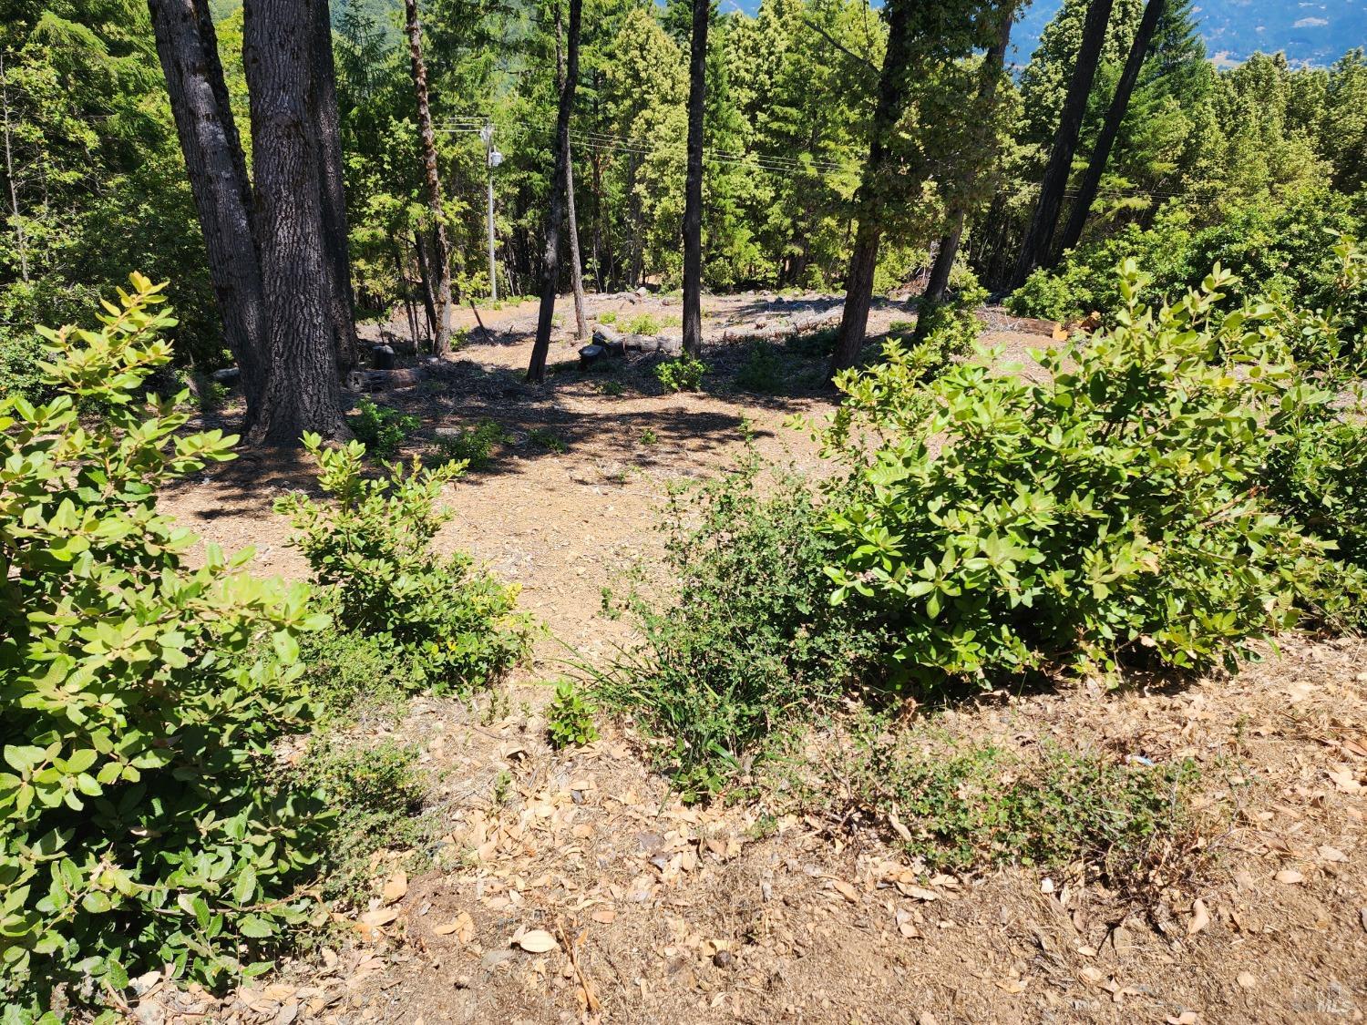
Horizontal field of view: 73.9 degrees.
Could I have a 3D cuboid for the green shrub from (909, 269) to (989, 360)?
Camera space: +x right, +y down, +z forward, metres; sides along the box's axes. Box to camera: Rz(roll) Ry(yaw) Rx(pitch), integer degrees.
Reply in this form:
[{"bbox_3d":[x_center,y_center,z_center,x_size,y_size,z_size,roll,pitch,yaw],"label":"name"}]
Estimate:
[{"bbox_3d":[3.931,-2.924,13.500,1.043,1.272,0.939,3,25,0],"label":"green shrub"}]

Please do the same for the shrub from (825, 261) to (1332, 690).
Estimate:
[{"bbox_3d":[1.226,-0.151,3.050,1.437,1.284,1.221,9,26,14],"label":"shrub"}]

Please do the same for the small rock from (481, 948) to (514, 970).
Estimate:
[{"bbox_3d":[-0.381,0.920,1.870,0.068,0.022,0.048,3,25,0],"label":"small rock"}]

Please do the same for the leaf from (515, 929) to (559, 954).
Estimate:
[{"bbox_3d":[-0.325,0.955,2.020,0.090,0.020,0.052,1,21,0],"label":"leaf"}]

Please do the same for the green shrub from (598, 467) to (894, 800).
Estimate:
[{"bbox_3d":[0.138,0.311,2.450,0.765,0.891,0.650,3,25,0],"label":"green shrub"}]

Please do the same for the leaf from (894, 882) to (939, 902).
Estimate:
[{"bbox_3d":[0.520,0.843,2.020,0.095,0.018,0.035,12,26,18],"label":"leaf"}]

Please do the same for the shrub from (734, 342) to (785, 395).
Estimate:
[{"bbox_3d":[1.001,-1.941,12.200,0.660,0.550,0.550,1,21,0],"label":"shrub"}]

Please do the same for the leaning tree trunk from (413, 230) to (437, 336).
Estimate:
[{"bbox_3d":[-4.705,-4.138,16.582,0.220,1.931,0.220,-8,27,-14],"label":"leaning tree trunk"}]

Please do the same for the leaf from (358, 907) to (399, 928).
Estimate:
[{"bbox_3d":[-0.698,0.926,2.080,0.088,0.018,0.040,-10,24,-28],"label":"leaf"}]

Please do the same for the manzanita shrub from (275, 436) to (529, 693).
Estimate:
[{"bbox_3d":[-1.040,0.152,3.450,0.850,0.830,0.700,-6,22,-17],"label":"manzanita shrub"}]

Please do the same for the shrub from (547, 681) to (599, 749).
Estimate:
[{"bbox_3d":[-0.295,0.541,2.430,0.133,0.179,0.127,3,25,0],"label":"shrub"}]

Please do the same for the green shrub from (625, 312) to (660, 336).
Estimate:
[{"bbox_3d":[-1.022,-4.777,23.000,0.880,0.500,0.750,1,21,0],"label":"green shrub"}]

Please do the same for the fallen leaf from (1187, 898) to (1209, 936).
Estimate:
[{"bbox_3d":[1.179,0.926,2.080,0.045,0.022,0.085,16,26,34],"label":"fallen leaf"}]

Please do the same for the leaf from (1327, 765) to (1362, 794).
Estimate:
[{"bbox_3d":[1.905,0.769,2.620,0.070,0.020,0.085,19,27,38],"label":"leaf"}]

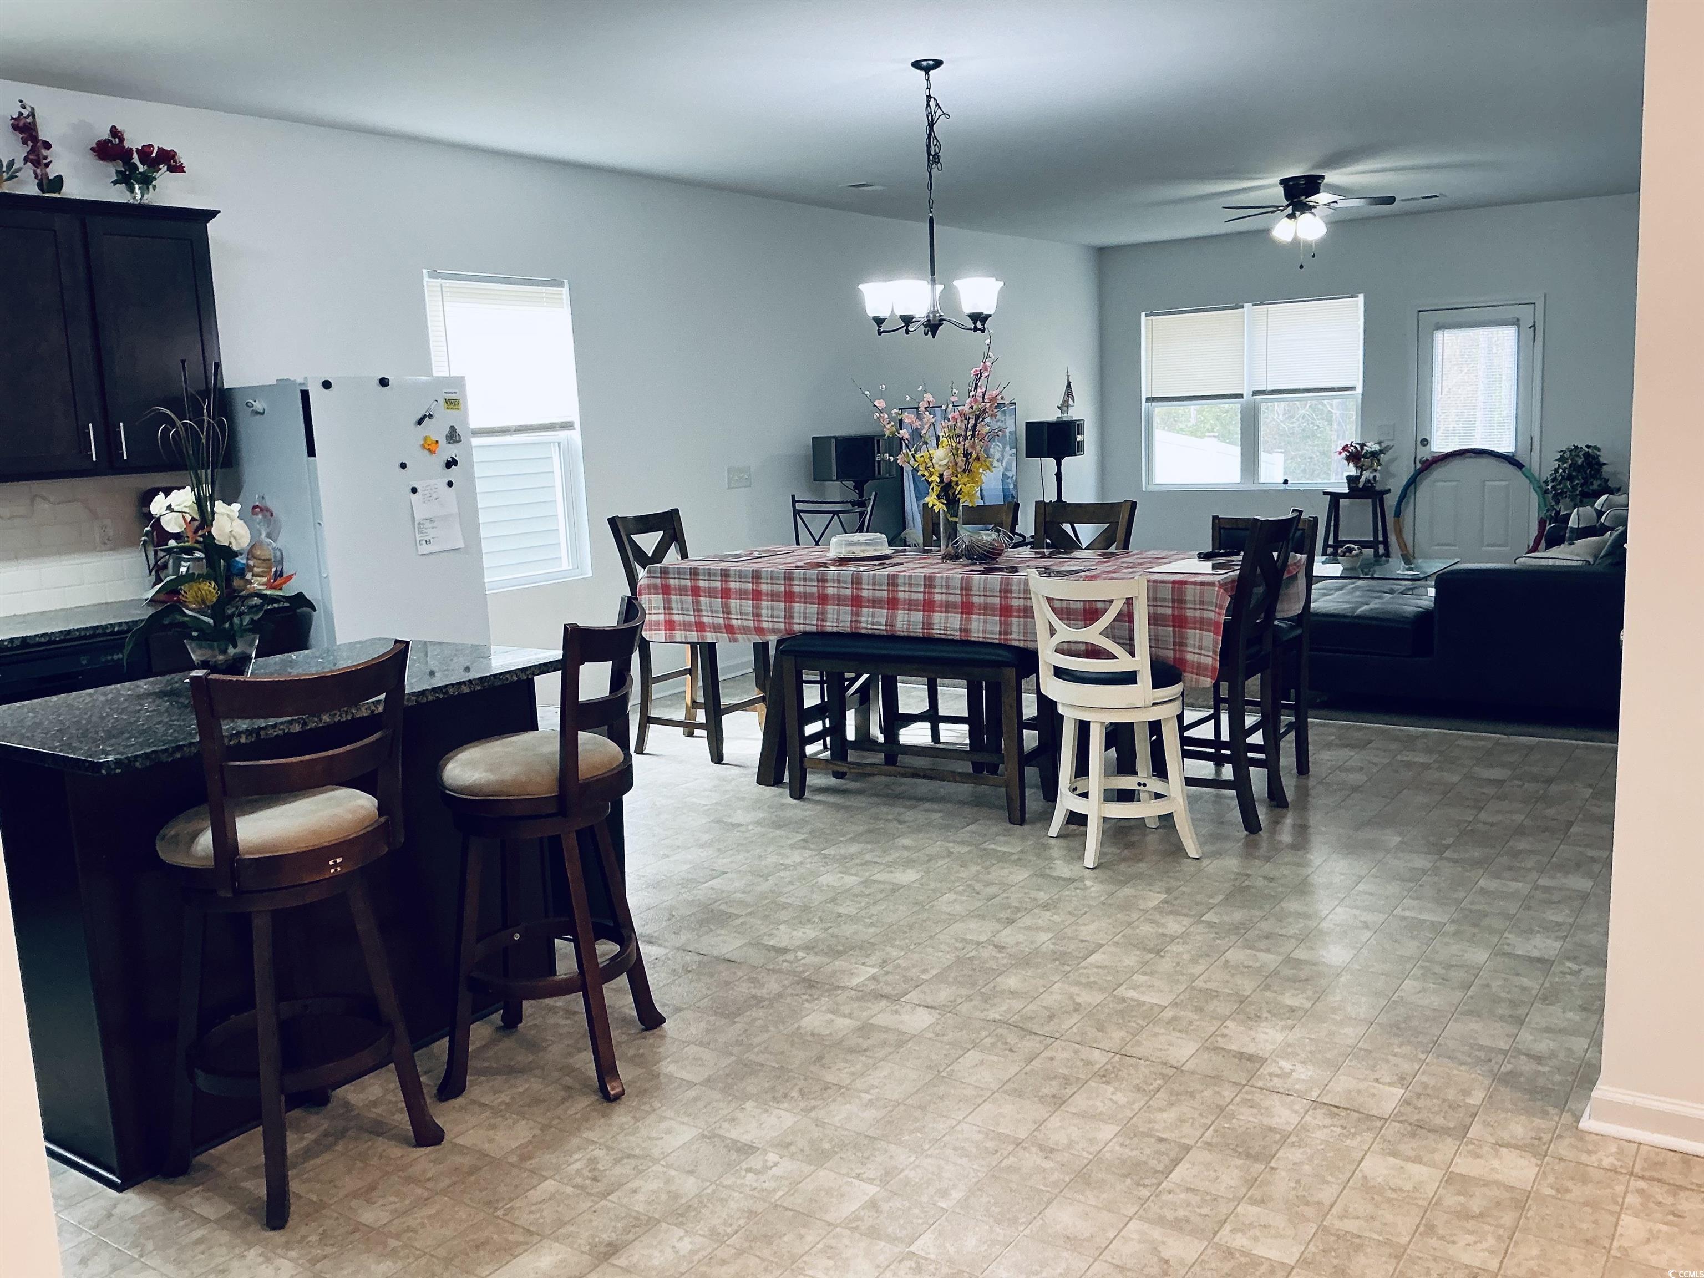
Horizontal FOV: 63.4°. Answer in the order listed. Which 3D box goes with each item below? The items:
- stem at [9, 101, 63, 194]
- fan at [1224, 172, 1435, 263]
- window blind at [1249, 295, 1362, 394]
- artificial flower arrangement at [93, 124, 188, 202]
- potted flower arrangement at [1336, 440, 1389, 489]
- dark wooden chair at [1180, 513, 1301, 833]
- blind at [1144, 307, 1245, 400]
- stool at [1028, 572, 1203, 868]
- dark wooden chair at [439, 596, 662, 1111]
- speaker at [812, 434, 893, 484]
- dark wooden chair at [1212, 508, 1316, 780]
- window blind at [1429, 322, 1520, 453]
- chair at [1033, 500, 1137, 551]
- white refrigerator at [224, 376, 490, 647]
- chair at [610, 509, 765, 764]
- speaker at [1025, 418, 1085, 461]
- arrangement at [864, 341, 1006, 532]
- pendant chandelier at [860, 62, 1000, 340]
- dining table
[{"bbox_3d":[-2.765,-1.654,4.698,0.150,0.340,0.160,4,12,36],"label":"stem"},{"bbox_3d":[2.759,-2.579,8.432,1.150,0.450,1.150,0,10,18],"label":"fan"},{"bbox_3d":[3.512,-2.276,10.703,0.821,0.707,0.050,4,11,35],"label":"window blind"},{"bbox_3d":[-2.552,-1.701,4.934,0.250,0.255,0.310,4,11,35],"label":"artificial flower arrangement"},{"bbox_3d":[3.891,-1.327,10.493,0.390,0.370,0.330,4,11,35],"label":"potted flower arrangement"},{"bbox_3d":[1.268,0.095,4.890,0.520,1.060,0.430,4,11,35],"label":"dark wooden chair"},{"bbox_3d":[2.784,-2.318,11.223,0.830,0.731,0.050,4,11,35],"label":"blind"},{"bbox_3d":[0.903,0.236,4.613,0.520,0.965,0.530,4,12,36],"label":"stool"},{"bbox_3d":[-0.708,0.464,3.150,0.465,1.066,0.435,-1,9,8],"label":"dark wooden chair"},{"bbox_3d":[0.012,-1.056,8.070,0.400,0.270,0.260,-8,11,-32],"label":"speaker"},{"bbox_3d":[1.522,0.056,5.329,0.430,1.026,0.500,4,12,36],"label":"dark wooden chair"},{"bbox_3d":[4.511,-1.820,9.991,0.579,0.941,0.050,4,11,35],"label":"window blind"},{"bbox_3d":[0.872,-0.002,5.673,0.460,1.090,0.550,3,11,32],"label":"chair"},{"bbox_3d":[-1.978,-0.180,5.581,0.680,1.690,0.710,4,11,35],"label":"white refrigerator"},{"bbox_3d":[-0.720,-0.029,6.303,0.550,1.090,0.460,4,12,36],"label":"chair"},{"bbox_3d":[1.468,-1.449,10.000,0.410,0.260,0.240,-10,12,-37],"label":"speaker"},{"bbox_3d":[0.315,-0.749,5.442,0.600,0.860,0.480,-2,9,4],"label":"arrangement"},{"bbox_3d":[0.306,-1.644,5.186,0.570,1.000,0.570,-2,9,4],"label":"pendant chandelier"},{"bbox_3d":[0.402,0.127,5.489,2.430,0.890,0.950,4,11,37],"label":"dining table"}]

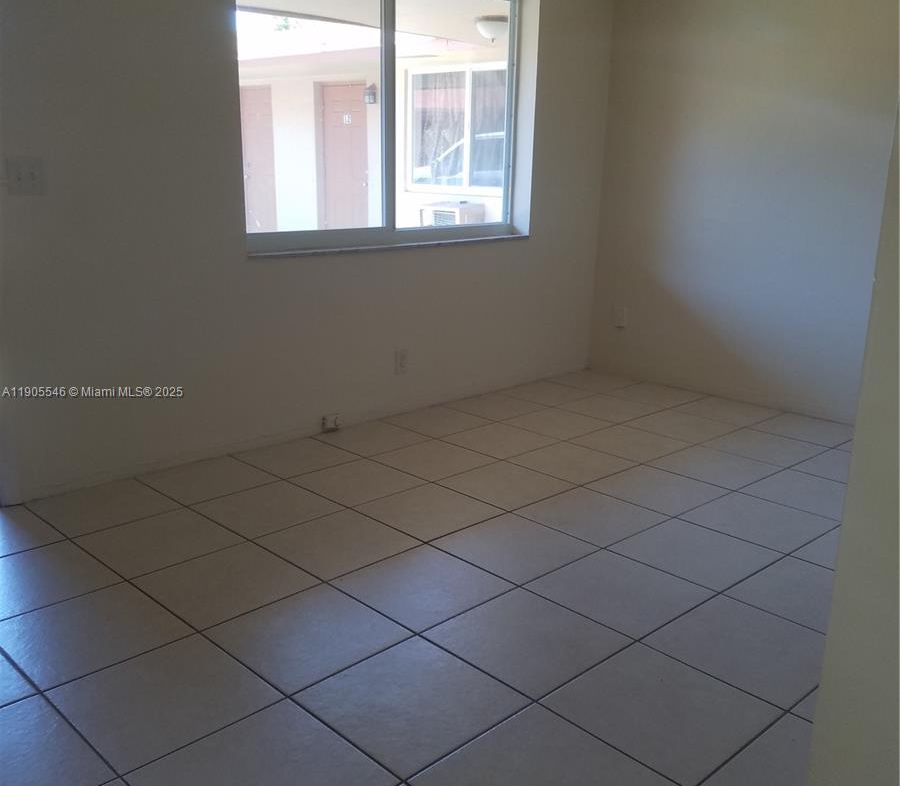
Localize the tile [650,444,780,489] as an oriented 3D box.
[{"bbox_3d":[1.127,0.320,3.863,0.412,0.010,0.412,-13,20,-43],"label":"tile"}]

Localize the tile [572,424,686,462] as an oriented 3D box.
[{"bbox_3d":[0.829,0.236,4.162,0.412,0.010,0.412,-13,20,-43],"label":"tile"}]

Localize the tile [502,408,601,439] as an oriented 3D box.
[{"bbox_3d":[0.533,0.155,4.453,0.412,0.010,0.412,-13,20,-43],"label":"tile"}]

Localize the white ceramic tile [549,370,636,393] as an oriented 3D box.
[{"bbox_3d":[0.848,-0.061,5.316,0.412,0.010,0.412,-13,20,-43],"label":"white ceramic tile"}]

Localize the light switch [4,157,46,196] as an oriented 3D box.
[{"bbox_3d":[-1.450,-0.741,3.092,0.117,0.117,0.014,-13,20,-43],"label":"light switch"}]

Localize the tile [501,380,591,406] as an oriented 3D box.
[{"bbox_3d":[0.540,0.008,5.025,0.412,0.010,0.412,-13,20,-43],"label":"tile"}]

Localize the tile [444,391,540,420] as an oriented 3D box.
[{"bbox_3d":[0.242,0.077,4.734,0.412,0.010,0.412,-13,20,-43],"label":"tile"}]

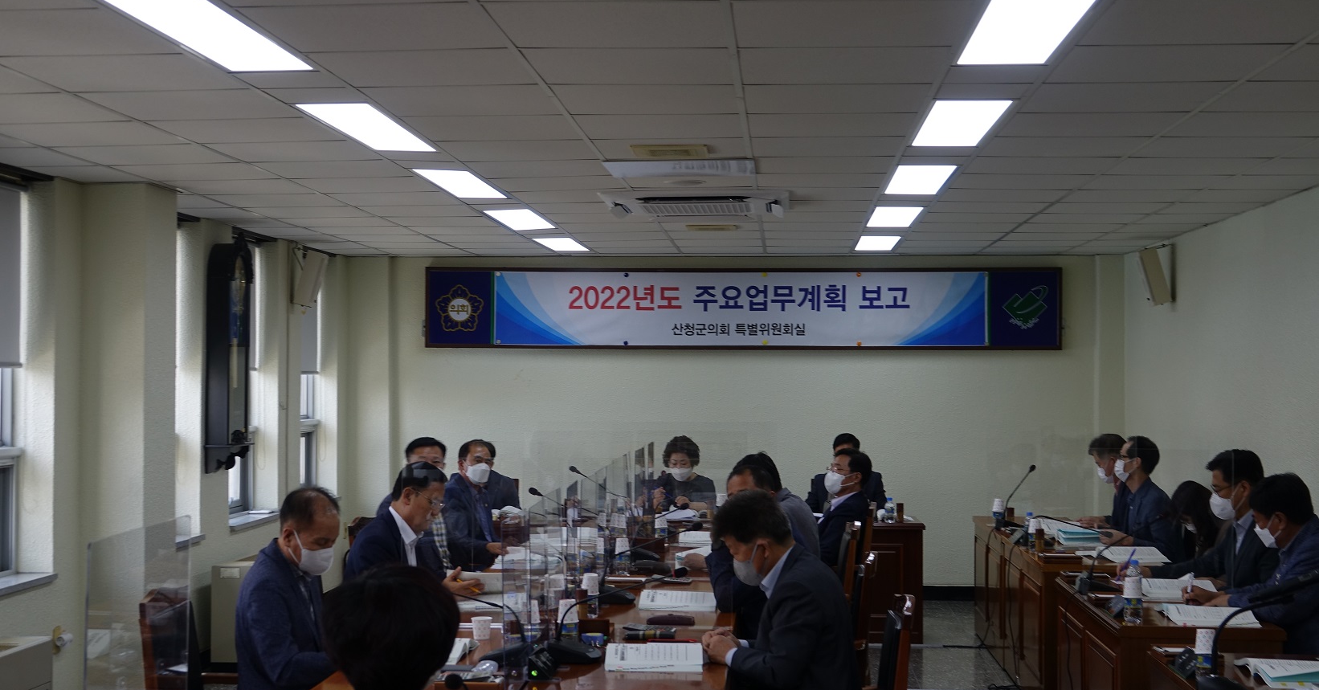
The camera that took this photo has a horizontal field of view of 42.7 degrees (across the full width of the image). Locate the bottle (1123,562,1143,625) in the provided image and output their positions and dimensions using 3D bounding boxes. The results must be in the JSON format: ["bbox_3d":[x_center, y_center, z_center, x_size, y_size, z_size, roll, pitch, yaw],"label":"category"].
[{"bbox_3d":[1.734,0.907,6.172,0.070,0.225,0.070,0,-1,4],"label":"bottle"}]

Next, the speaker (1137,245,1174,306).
[{"bbox_3d":[3.148,-0.430,10.807,0.130,0.360,0.210,-14,-2,4],"label":"speaker"}]

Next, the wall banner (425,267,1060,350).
[{"bbox_3d":[0.604,-0.277,12.721,4.800,0.620,0.050,0,-1,4],"label":"wall banner"}]

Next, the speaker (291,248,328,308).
[{"bbox_3d":[-2.379,-0.444,11.600,0.130,0.360,0.210,14,0,4],"label":"speaker"}]

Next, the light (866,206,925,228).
[{"bbox_3d":[1.351,-0.751,9.703,0.290,0.070,1.200,0,-1,4],"label":"light"}]

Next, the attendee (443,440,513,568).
[{"bbox_3d":[-0.953,1.147,8.523,0.740,1.330,0.520,-1,-1,36],"label":"attendee"}]

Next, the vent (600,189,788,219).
[{"bbox_3d":[0.200,-0.716,8.855,0.950,0.085,0.950,0,-1,4],"label":"vent"}]

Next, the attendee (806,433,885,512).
[{"bbox_3d":[1.248,1.236,11.316,0.530,1.281,0.740,0,-1,6],"label":"attendee"}]

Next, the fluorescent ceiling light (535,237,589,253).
[{"bbox_3d":[-0.675,-0.718,11.819,0.290,0.070,1.180,0,-1,4],"label":"fluorescent ceiling light"}]

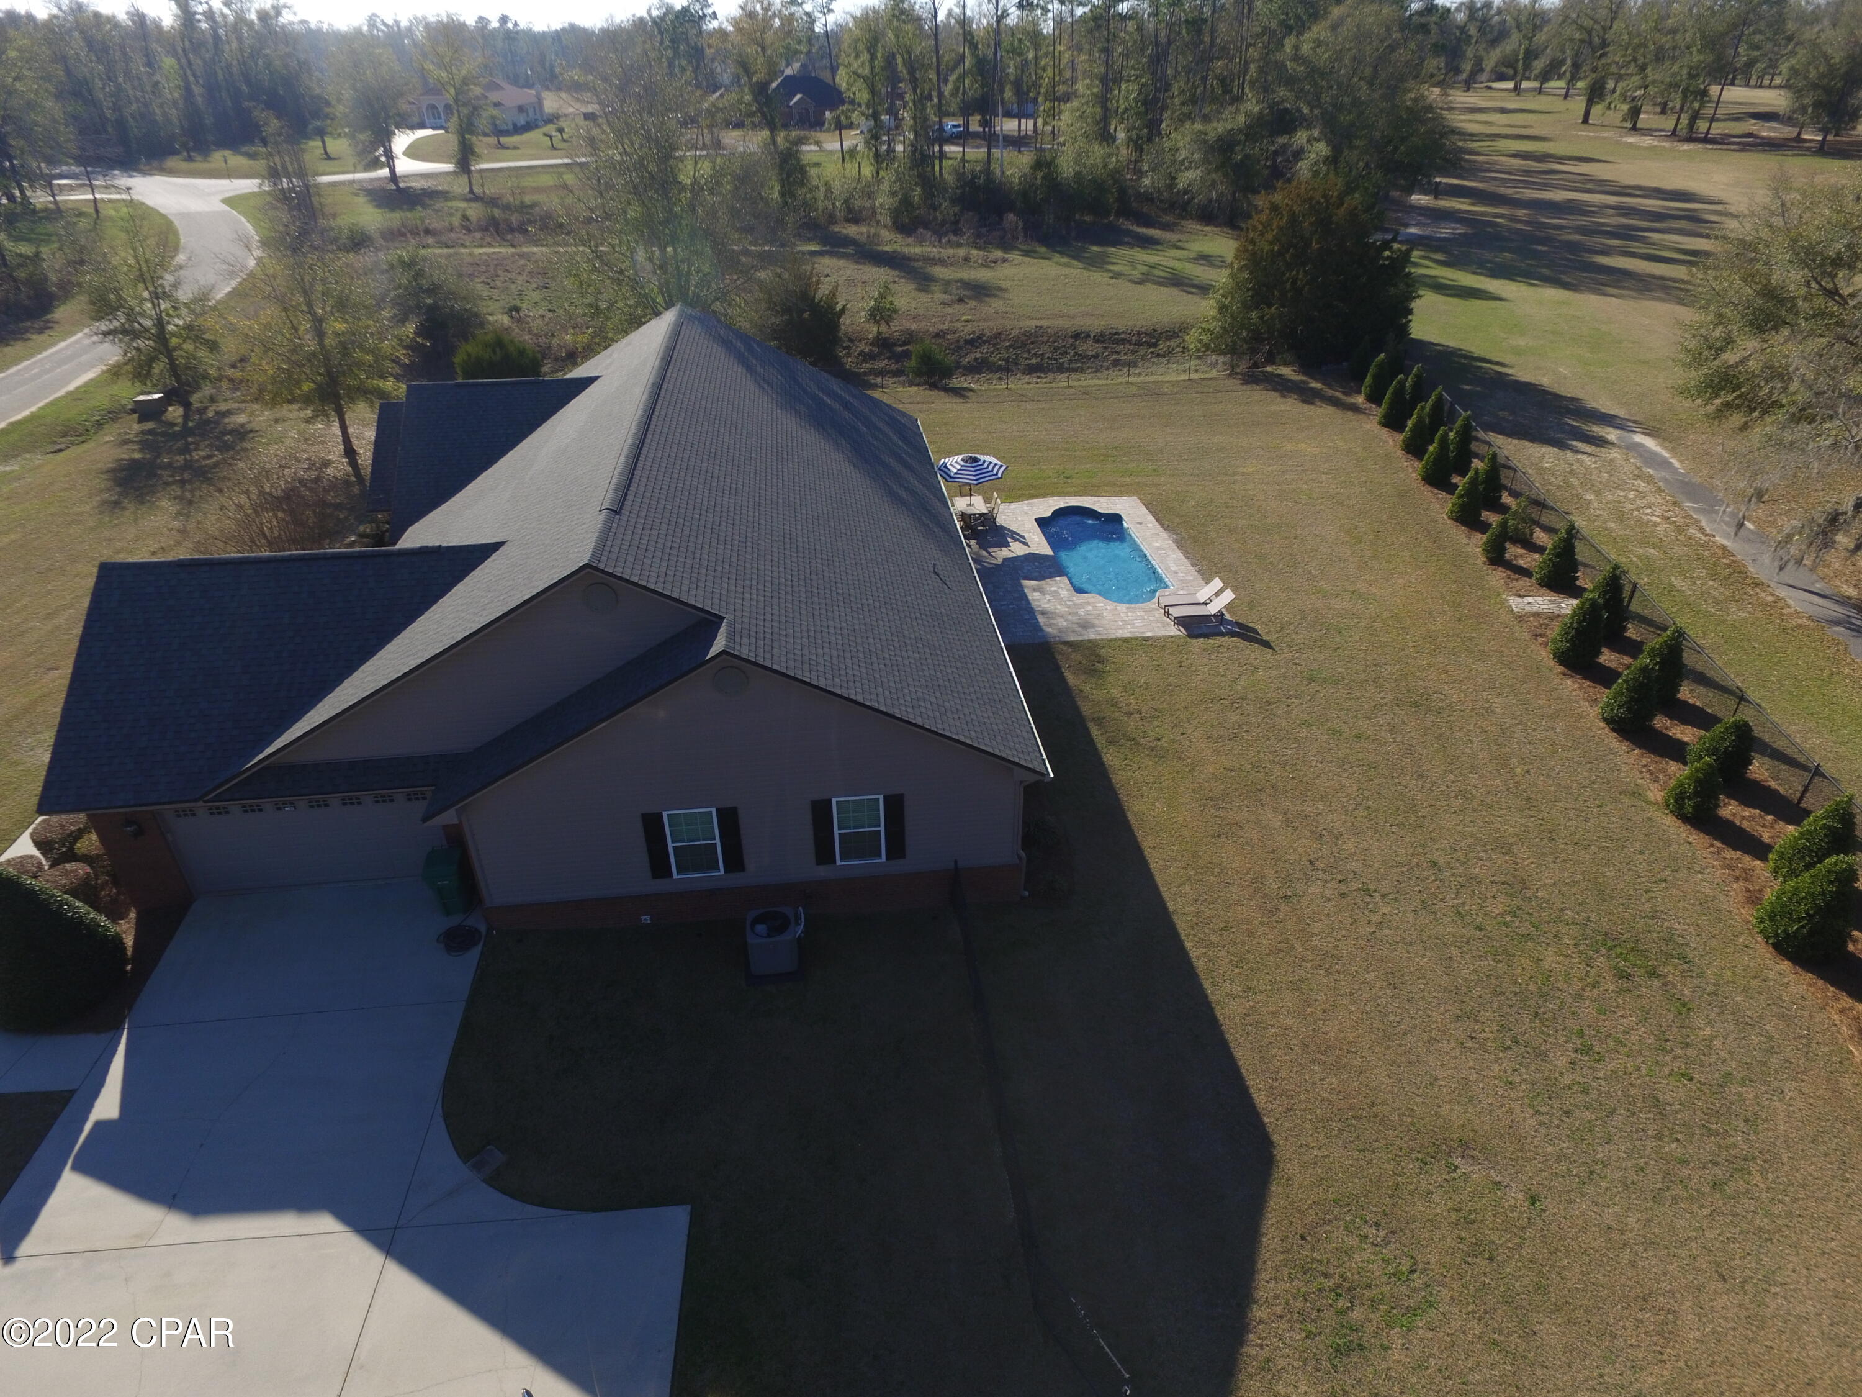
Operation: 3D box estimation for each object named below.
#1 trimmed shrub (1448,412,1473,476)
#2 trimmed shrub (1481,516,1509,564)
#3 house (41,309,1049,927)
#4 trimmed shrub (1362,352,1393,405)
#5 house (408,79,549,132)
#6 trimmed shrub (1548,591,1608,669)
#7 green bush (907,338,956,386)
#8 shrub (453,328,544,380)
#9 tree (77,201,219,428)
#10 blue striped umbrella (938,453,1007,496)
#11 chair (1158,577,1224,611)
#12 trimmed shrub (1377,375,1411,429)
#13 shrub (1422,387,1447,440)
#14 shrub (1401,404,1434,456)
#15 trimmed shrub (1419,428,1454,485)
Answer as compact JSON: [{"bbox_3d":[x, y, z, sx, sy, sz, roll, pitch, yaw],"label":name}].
[{"bbox_3d":[21.594,-10.277,43.558,0.950,2.420,0.950,-4,31,-6],"label":"trimmed shrub"},{"bbox_3d":[19.159,-5.386,36.265,0.880,1.570,0.880,-4,31,-6],"label":"trimmed shrub"},{"bbox_3d":[-7.840,-3.877,27.121,17.600,7.280,20.700,-4,32,-6],"label":"house"},{"bbox_3d":[21.908,-15.620,52.505,1.300,2.340,1.300,-4,31,-6],"label":"trimmed shrub"},{"bbox_3d":[-73.267,-93.048,168.665,18.500,6.600,15.000,0,32,0],"label":"house"},{"bbox_3d":[18.369,-2.053,30.249,1.400,2.070,1.400,-4,31,-6],"label":"trimmed shrub"},{"bbox_3d":[0.013,-17.046,54.891,2.350,2.360,2.350,-4,31,-6],"label":"green bush"},{"bbox_3d":[-21.592,-16.595,53.415,4.100,2.950,4.100,-4,31,-6],"label":"shrub"},{"bbox_3d":[-35.273,-17.536,48.870,5.800,8.500,5.800,-4,32,-6],"label":"tree"},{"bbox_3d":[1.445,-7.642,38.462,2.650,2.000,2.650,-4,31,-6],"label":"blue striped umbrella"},{"bbox_3d":[7.934,-3.092,32.787,1.820,0.950,0.670,-4,31,-6],"label":"chair"},{"bbox_3d":[20.570,-13.060,47.347,1.300,2.150,1.300,-4,32,-6],"label":"trimmed shrub"},{"bbox_3d":[21.762,-12.315,46.151,1.150,2.150,1.150,-4,32,-6],"label":"shrub"},{"bbox_3d":[20.274,-11.202,44.433,1.250,2.100,1.250,-4,32,-6],"label":"shrub"},{"bbox_3d":[19.738,-9.429,41.562,1.400,2.150,1.400,-4,32,-6],"label":"trimmed shrub"}]

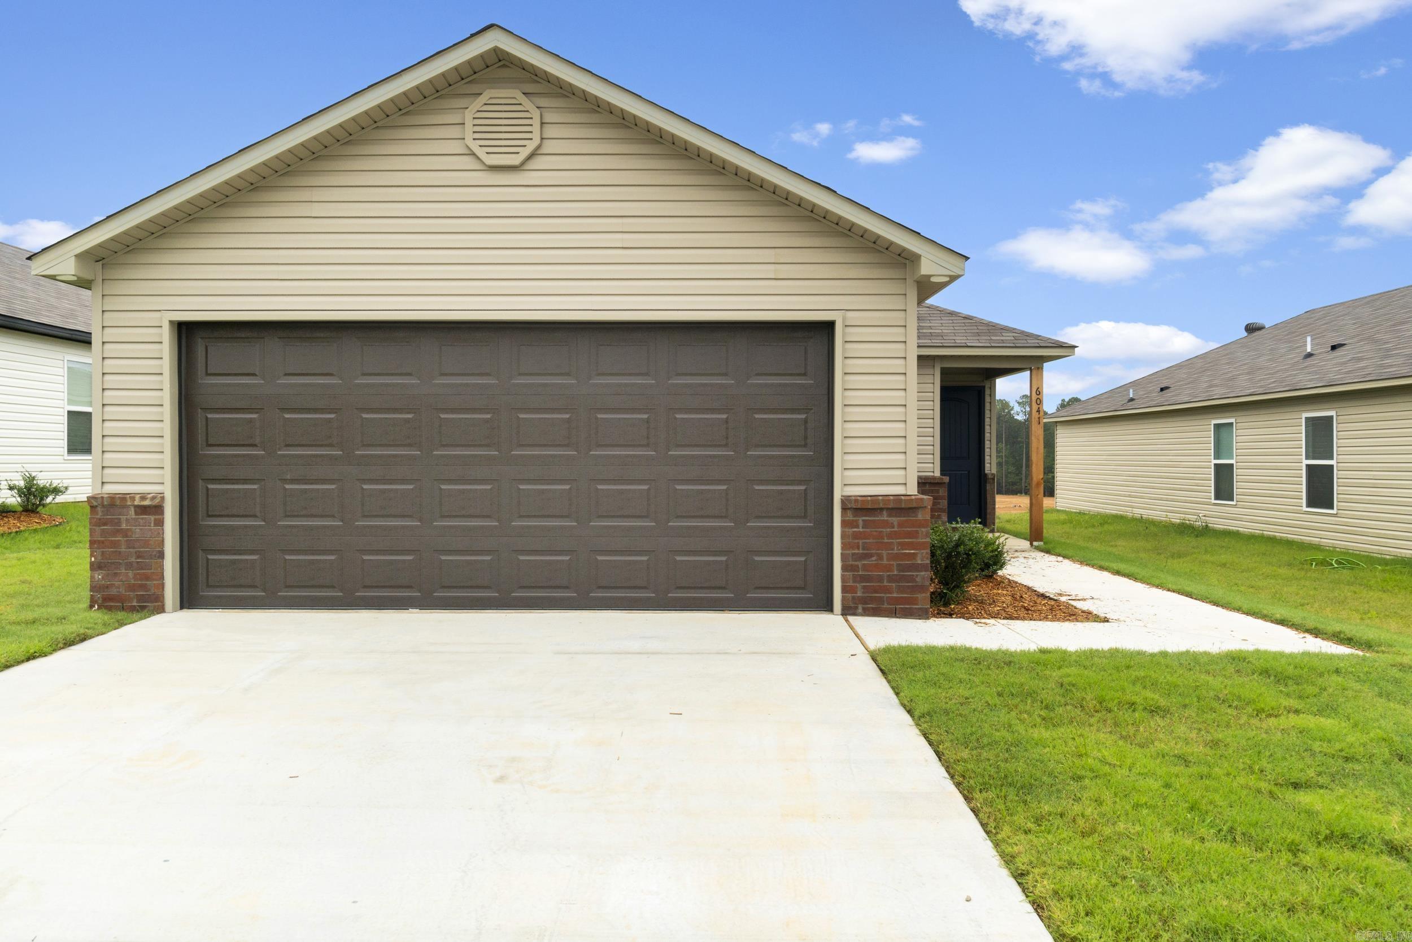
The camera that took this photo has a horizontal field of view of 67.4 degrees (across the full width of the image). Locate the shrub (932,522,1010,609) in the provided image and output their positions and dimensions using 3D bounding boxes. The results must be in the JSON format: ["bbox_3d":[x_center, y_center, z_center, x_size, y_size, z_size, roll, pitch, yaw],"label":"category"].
[{"bbox_3d":[2.080,0.740,8.750,0.750,0.680,0.800,0,1,-1],"label":"shrub"}]

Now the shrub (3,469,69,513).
[{"bbox_3d":[-8.680,0.260,13.700,0.780,0.560,0.750,0,1,-1],"label":"shrub"}]

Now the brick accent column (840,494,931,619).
[{"bbox_3d":[1.320,0.630,7.800,0.650,0.910,0.320,0,1,-1],"label":"brick accent column"}]

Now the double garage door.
[{"bbox_3d":[-1.485,-0.037,7.940,4.870,2.140,0.100,0,1,-1],"label":"double garage door"}]

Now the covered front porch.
[{"bbox_3d":[3.770,-0.690,14.750,1.950,3.250,2.350,0,1,-1],"label":"covered front porch"}]

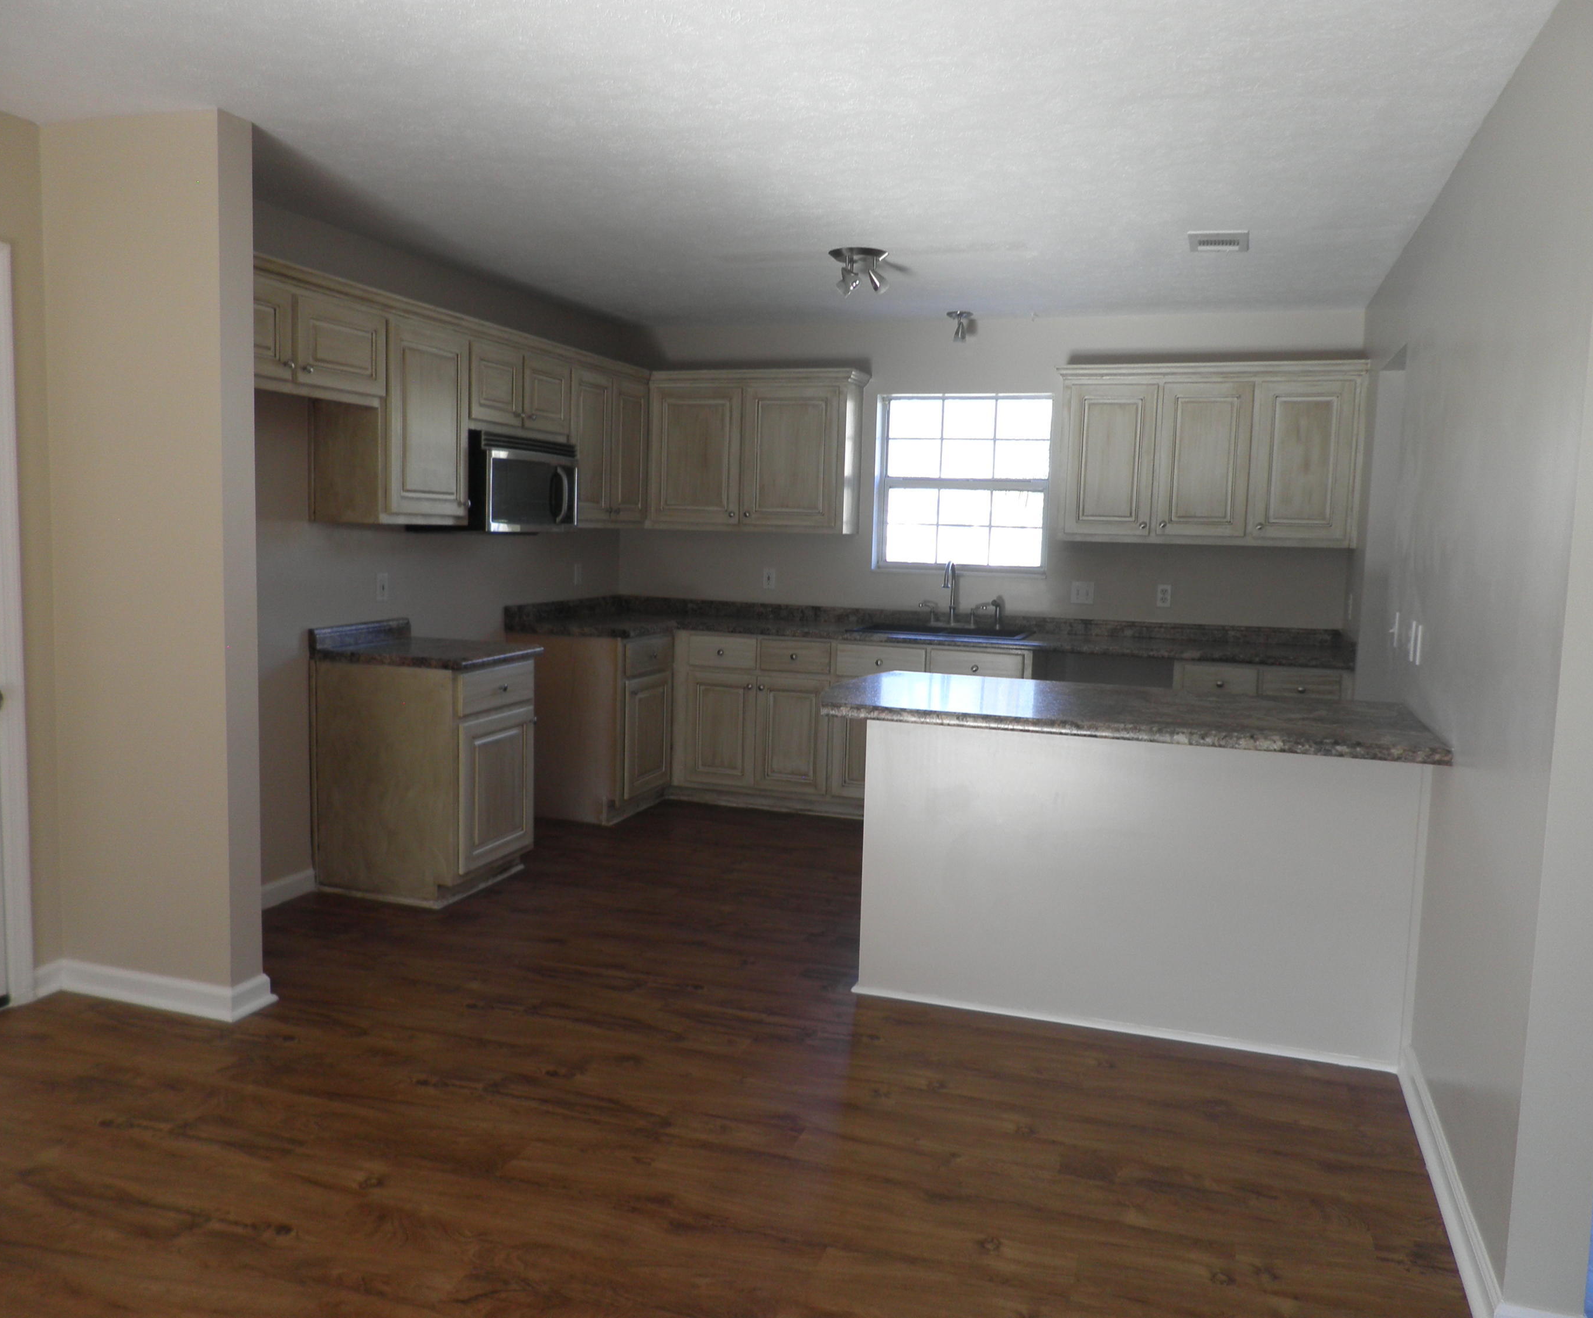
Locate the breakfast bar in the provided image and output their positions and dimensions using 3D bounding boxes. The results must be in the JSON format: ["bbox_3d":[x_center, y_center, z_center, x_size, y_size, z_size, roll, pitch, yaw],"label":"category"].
[{"bbox_3d":[0.896,0.597,3.531,1.596,0.932,0.845,4,7,19],"label":"breakfast bar"}]

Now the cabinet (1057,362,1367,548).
[{"bbox_3d":[1.848,-0.922,5.543,1.301,0.786,0.327,4,7,19],"label":"cabinet"}]

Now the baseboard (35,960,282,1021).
[{"bbox_3d":[-1.858,0.944,3.544,0.644,0.097,0.275,4,7,19],"label":"baseboard"}]

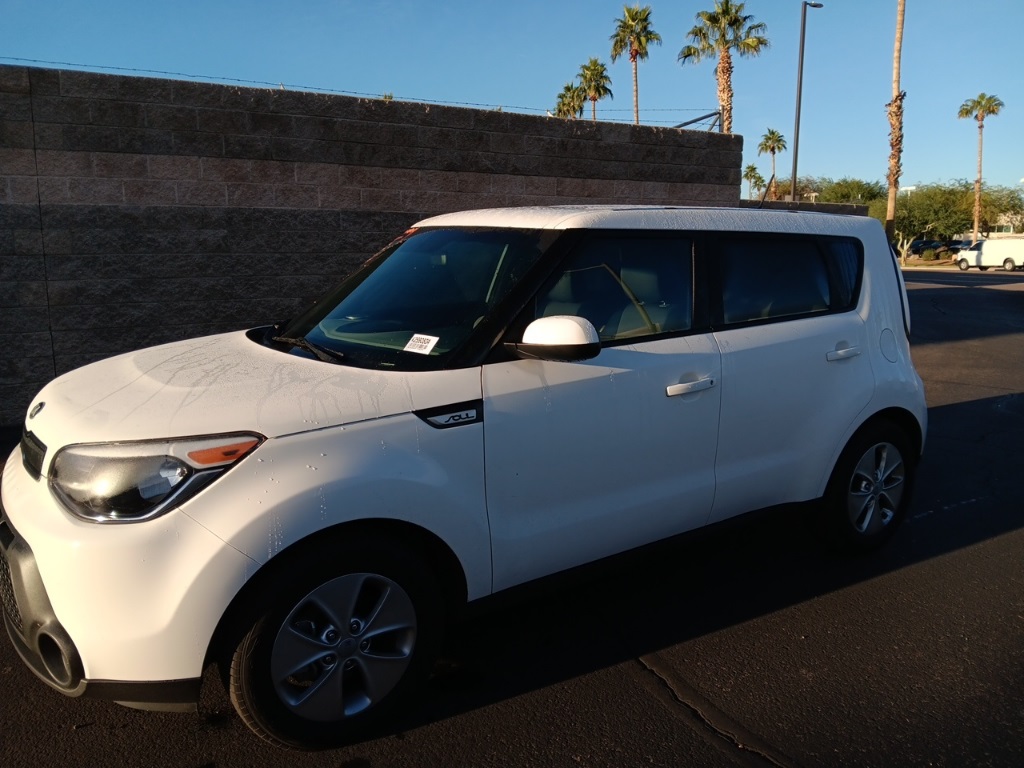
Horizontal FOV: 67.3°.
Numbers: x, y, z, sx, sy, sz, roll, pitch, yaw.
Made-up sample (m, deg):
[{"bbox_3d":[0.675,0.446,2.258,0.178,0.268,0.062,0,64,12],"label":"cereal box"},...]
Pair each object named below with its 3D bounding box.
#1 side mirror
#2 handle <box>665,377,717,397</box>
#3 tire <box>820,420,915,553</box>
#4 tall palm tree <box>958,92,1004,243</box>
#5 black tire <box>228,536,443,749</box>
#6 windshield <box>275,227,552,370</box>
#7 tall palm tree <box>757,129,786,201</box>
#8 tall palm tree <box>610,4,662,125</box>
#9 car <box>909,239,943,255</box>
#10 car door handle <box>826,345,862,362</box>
[{"bbox_3d":[0.128,-0.145,2.376,0.180,0.145,0.250,-7,12,-32],"label":"side mirror"},{"bbox_3d":[0.648,0.014,2.799,0.230,0.045,0.047,-7,12,-32],"label":"handle"},{"bbox_3d":[1.648,0.474,3.642,0.645,0.645,0.210,-7,12,-32],"label":"tire"},{"bbox_3d":[35.496,-15.625,59.070,3.469,12.895,3.469,5,11,30],"label":"tall palm tree"},{"bbox_3d":[-0.517,0.742,2.284,0.645,0.645,0.210,-7,12,-32],"label":"black tire"},{"bbox_3d":[-0.431,-0.368,3.107,0.820,0.130,1.430,-46,29,-18],"label":"windshield"},{"bbox_3d":[29.077,-21.128,87.253,3.243,15.093,3.243,3,10,18],"label":"tall palm tree"},{"bbox_3d":[8.490,-16.768,53.497,3.448,18.032,3.448,1,10,9],"label":"tall palm tree"},{"bbox_3d":[37.726,-12.287,70.000,1.850,1.600,4.600,4,11,25],"label":"car"},{"bbox_3d":[1.416,-0.124,3.274,0.225,0.045,0.047,-7,12,-32],"label":"car door handle"}]

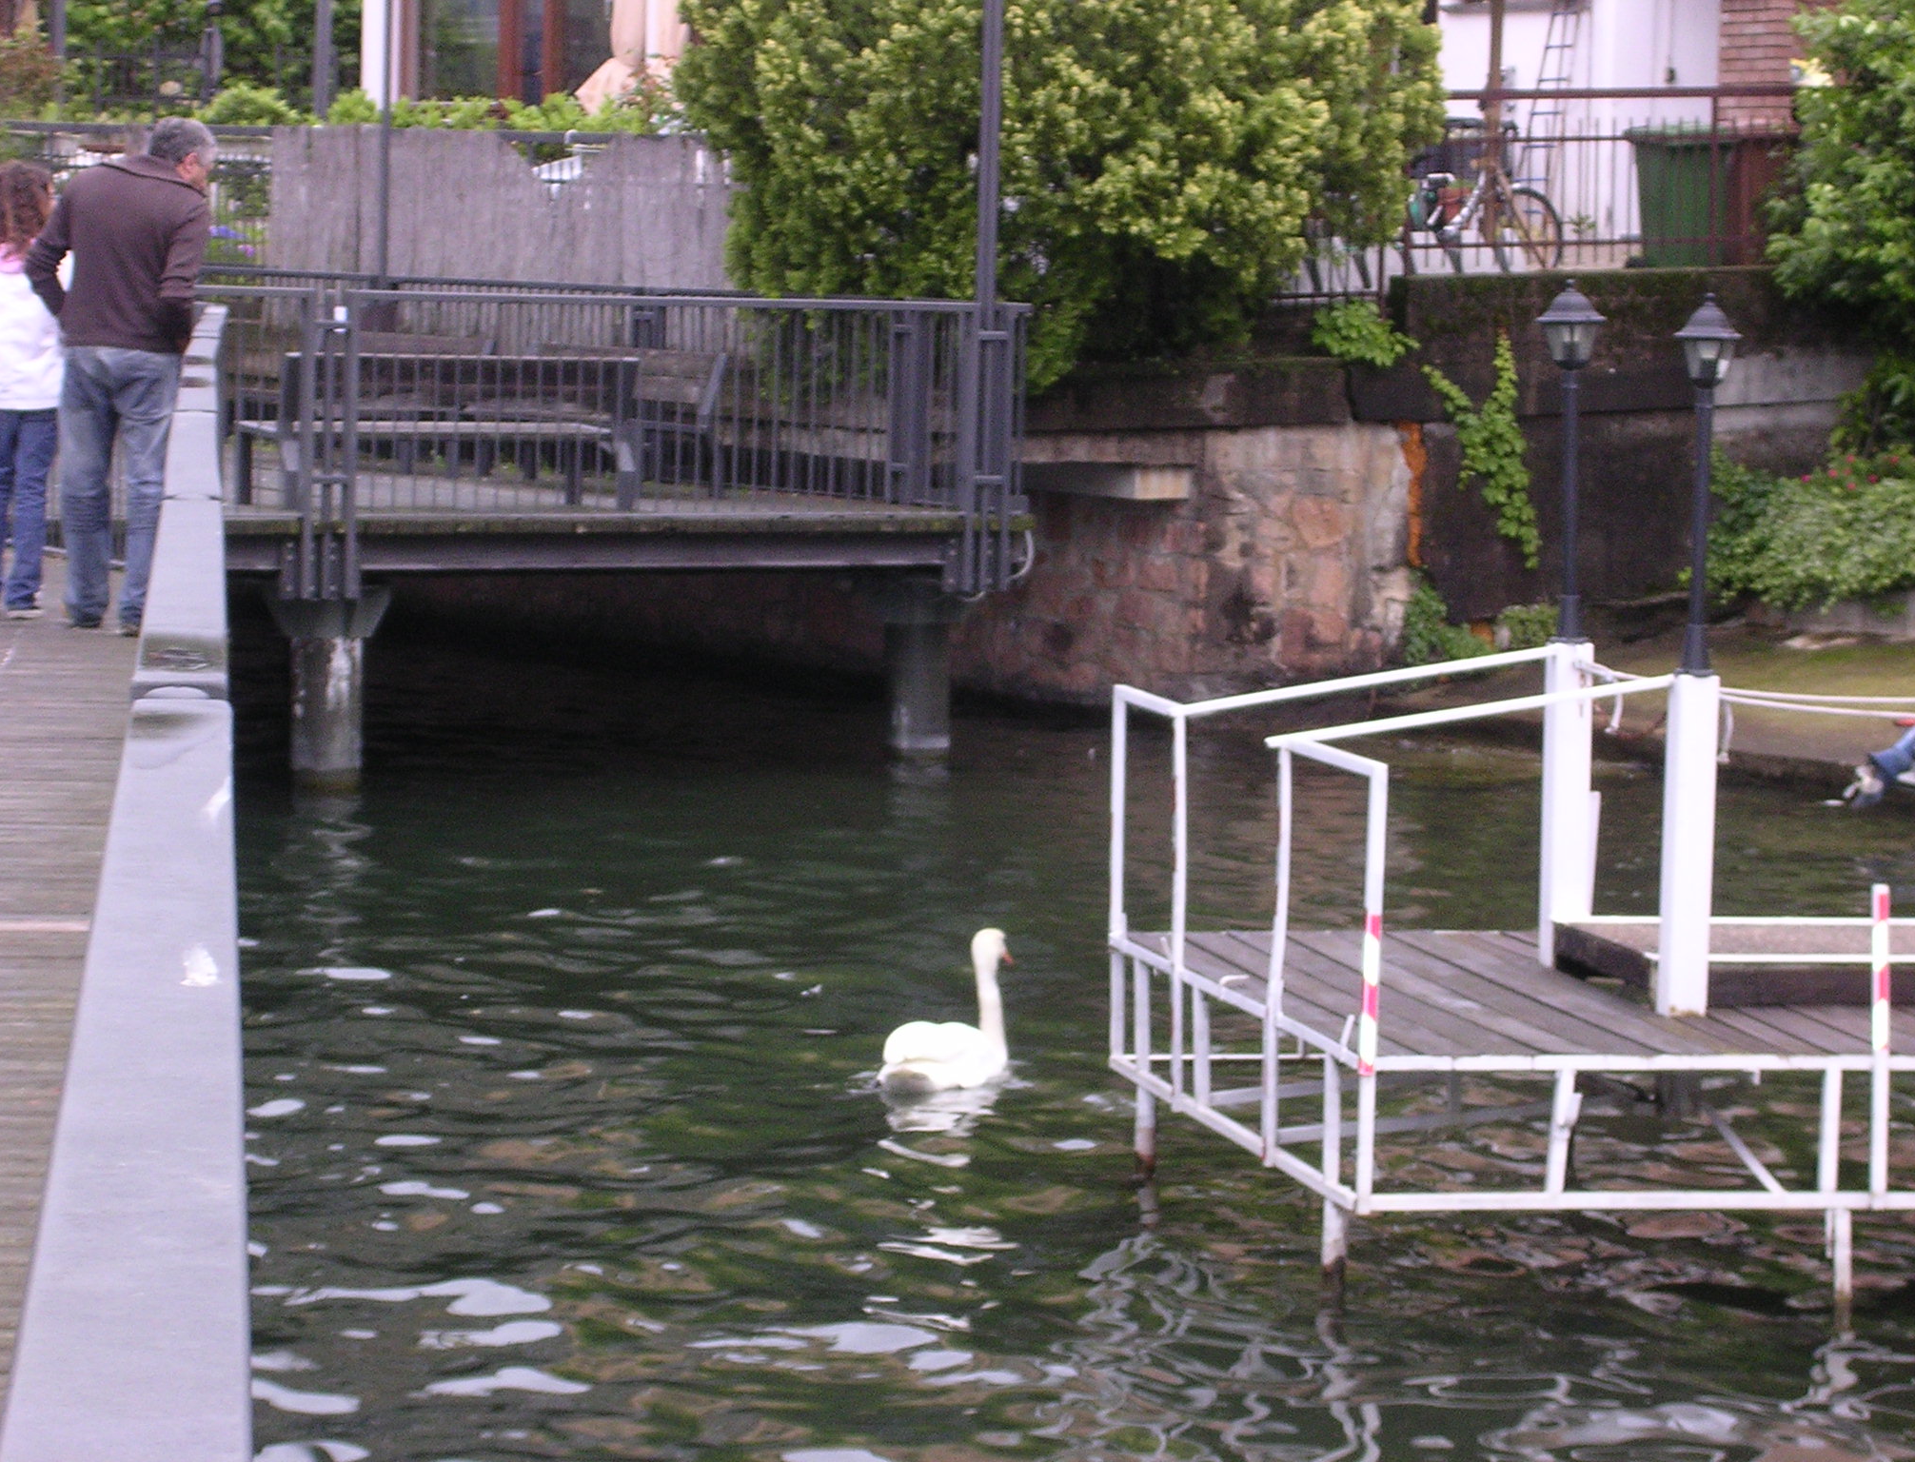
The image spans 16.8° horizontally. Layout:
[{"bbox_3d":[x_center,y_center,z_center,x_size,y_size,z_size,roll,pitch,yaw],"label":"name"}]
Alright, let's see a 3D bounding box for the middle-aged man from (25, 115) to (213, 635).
[{"bbox_3d":[-2.895,-1.235,22.400,0.600,1.770,0.420,3,5,22],"label":"middle-aged man"}]

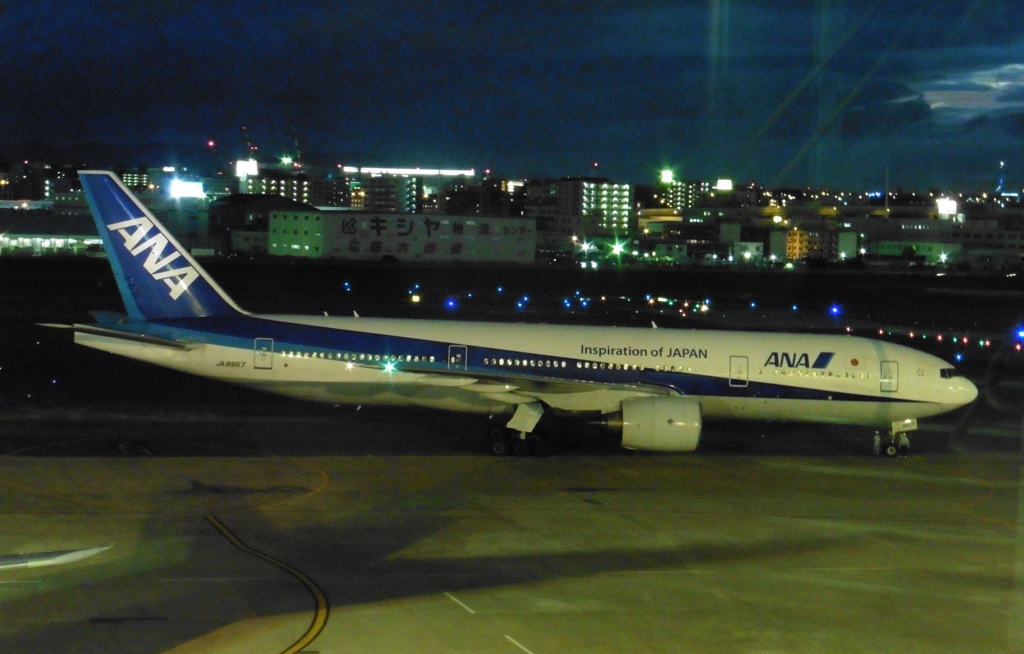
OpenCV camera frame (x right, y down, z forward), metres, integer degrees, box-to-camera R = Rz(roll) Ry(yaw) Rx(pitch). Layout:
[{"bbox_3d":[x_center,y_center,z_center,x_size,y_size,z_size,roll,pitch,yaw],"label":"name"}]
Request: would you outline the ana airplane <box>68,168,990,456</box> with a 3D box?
[{"bbox_3d":[0.740,-0.760,162.440,63.700,18.500,60.900,1,3,-1],"label":"ana airplane"}]

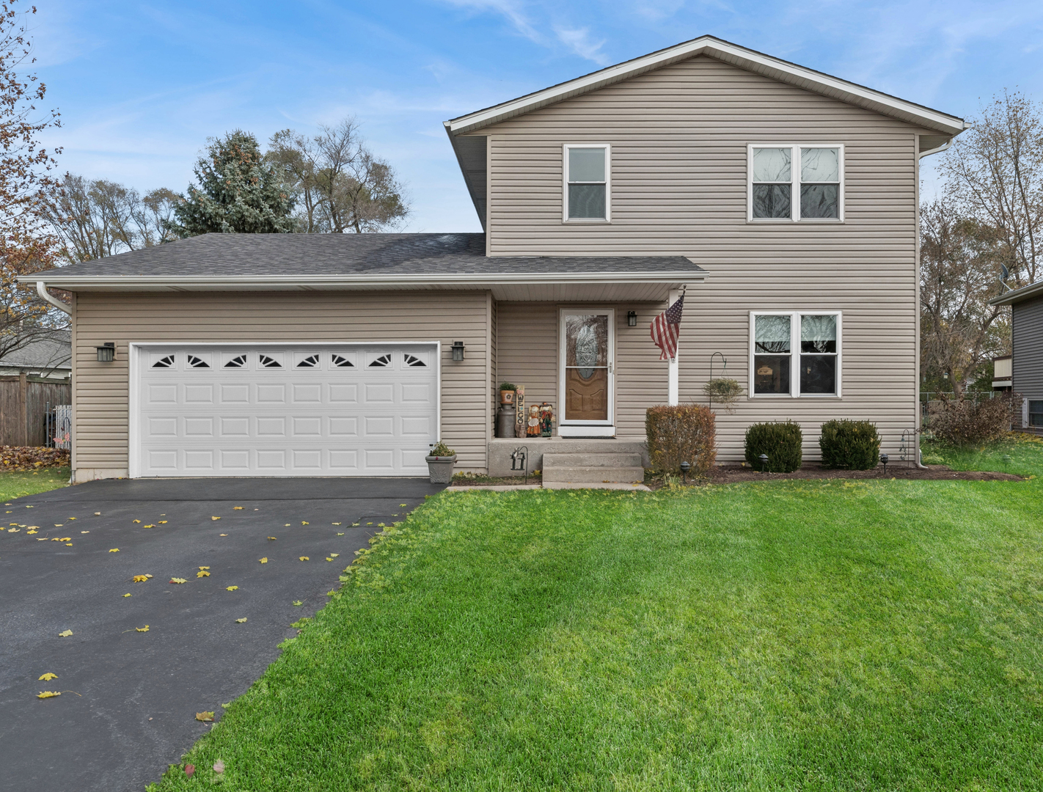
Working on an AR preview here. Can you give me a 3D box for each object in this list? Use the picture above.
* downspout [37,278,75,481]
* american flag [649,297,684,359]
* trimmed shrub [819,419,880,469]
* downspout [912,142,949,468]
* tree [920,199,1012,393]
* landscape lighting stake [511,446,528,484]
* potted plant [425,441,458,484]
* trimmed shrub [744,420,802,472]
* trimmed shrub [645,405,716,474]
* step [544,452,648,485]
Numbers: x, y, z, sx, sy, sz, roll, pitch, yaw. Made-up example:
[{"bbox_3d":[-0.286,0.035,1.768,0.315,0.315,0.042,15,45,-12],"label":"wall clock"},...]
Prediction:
[{"bbox_3d":[-7.228,-0.155,11.319,0.125,3.130,0.900,0,1,0],"label":"downspout"},{"bbox_3d":[2.160,-1.000,10.800,0.480,0.950,0.320,0,0,1],"label":"american flag"},{"bbox_3d":[5.527,0.804,12.251,1.010,0.835,0.880,0,1,0],"label":"trimmed shrub"},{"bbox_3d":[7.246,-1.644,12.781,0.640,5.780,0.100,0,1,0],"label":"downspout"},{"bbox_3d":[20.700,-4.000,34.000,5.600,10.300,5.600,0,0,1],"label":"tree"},{"bbox_3d":[-0.022,1.023,10.803,0.260,0.570,0.080,0,1,0],"label":"landscape lighting stake"},{"bbox_3d":[-1.225,1.005,11.100,0.440,0.640,0.430,0,0,1],"label":"potted plant"},{"bbox_3d":[4.187,0.829,12.131,0.950,0.835,0.880,0,1,0],"label":"trimmed shrub"},{"bbox_3d":[2.385,0.670,11.050,0.960,1.050,0.880,0,0,1],"label":"trimmed shrub"},{"bbox_3d":[1.088,1.110,11.249,1.530,0.370,0.630,0,1,0],"label":"step"}]

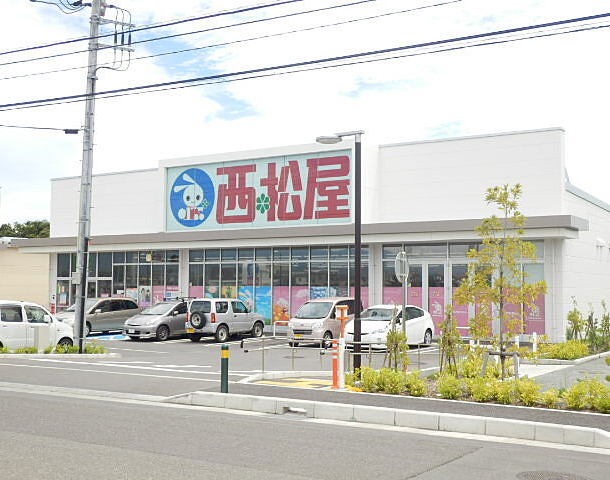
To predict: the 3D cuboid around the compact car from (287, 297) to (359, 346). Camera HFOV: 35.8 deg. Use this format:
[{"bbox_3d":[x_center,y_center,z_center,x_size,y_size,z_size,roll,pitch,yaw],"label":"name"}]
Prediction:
[{"bbox_3d":[0.783,2.961,33.819,1.475,1.720,3.395,-2,-4,30],"label":"compact car"}]

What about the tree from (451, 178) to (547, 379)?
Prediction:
[{"bbox_3d":[3.455,0.791,16.706,1.600,3.548,1.600,0,-3,0],"label":"tree"}]

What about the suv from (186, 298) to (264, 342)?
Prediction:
[{"bbox_3d":[-3.123,3.198,38.020,1.480,1.700,3.400,-2,-4,35],"label":"suv"}]

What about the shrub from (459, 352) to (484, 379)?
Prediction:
[{"bbox_3d":[3.213,2.427,18.198,0.460,0.489,0.460,0,-3,0],"label":"shrub"}]

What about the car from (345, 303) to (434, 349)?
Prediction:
[{"bbox_3d":[2.997,3.062,33.192,1.745,1.490,4.460,-2,-4,33],"label":"car"}]

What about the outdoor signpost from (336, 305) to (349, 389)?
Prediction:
[{"bbox_3d":[0.627,1.781,15.693,0.200,1.384,0.120,3,-4,-35],"label":"outdoor signpost"}]

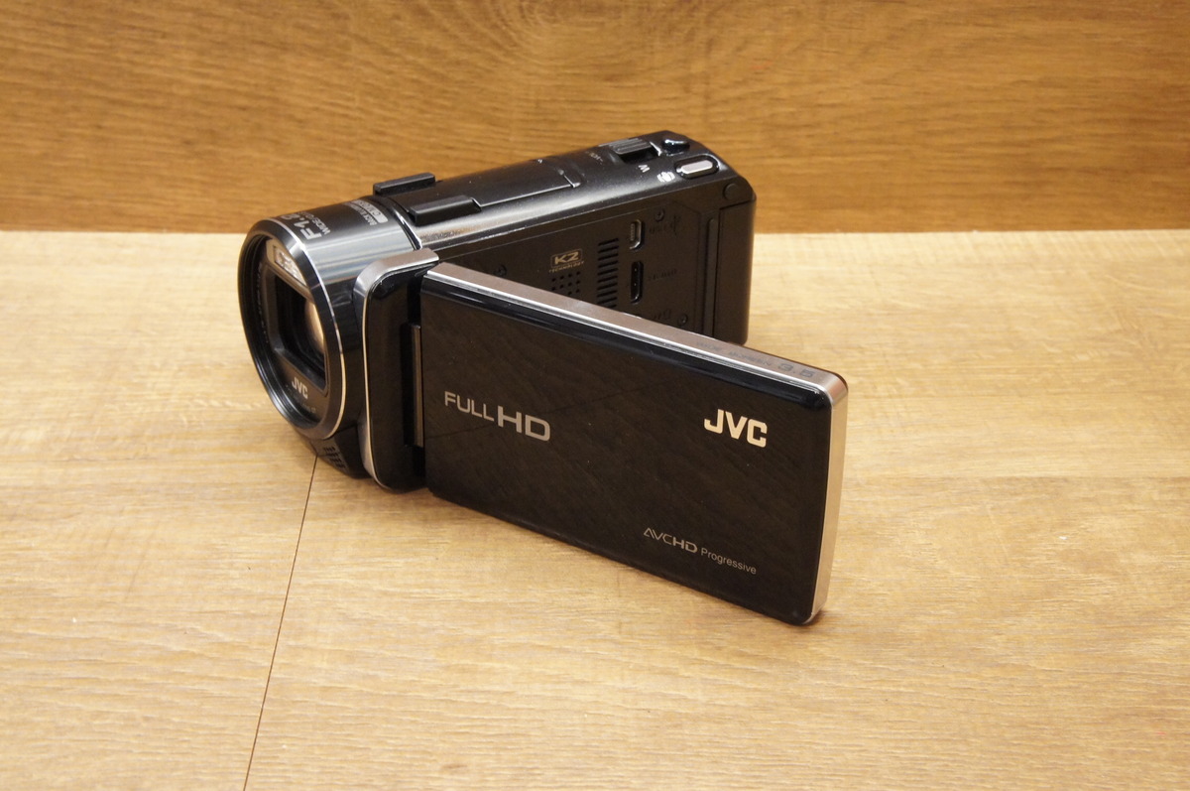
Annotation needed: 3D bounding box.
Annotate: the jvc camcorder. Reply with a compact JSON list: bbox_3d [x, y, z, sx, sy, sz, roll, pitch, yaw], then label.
[{"bbox_3d":[0.006,-0.013,0.366,0.125,0.056,0.153,-18,33,-32],"label":"jvc camcorder"}]

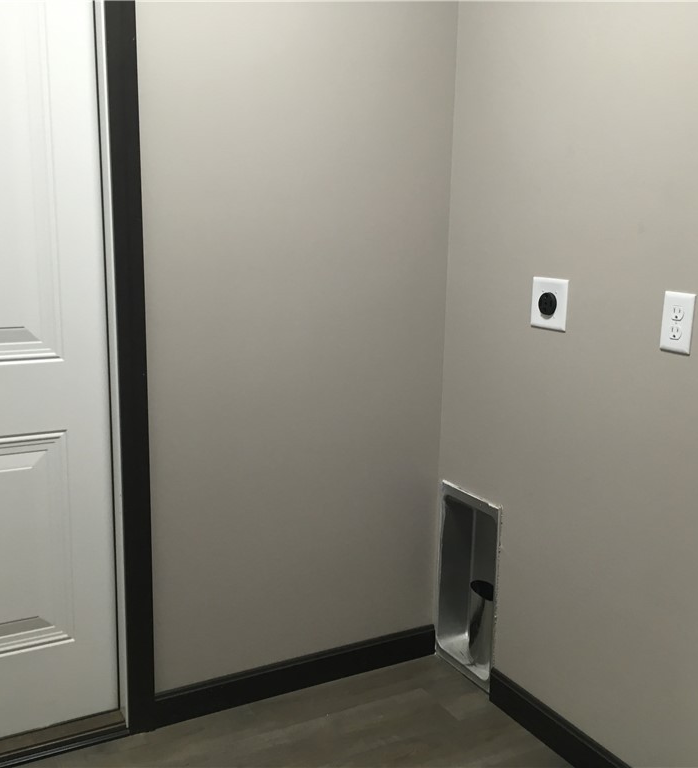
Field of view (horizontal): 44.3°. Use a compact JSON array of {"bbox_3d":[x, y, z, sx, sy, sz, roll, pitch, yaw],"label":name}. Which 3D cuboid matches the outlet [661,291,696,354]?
[{"bbox_3d":[0.624,-0.115,1.629,0.008,0.115,0.070,-5,12,-28],"label":"outlet"}]

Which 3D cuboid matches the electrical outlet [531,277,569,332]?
[{"bbox_3d":[0.451,-0.179,1.935,0.010,0.114,0.116,-5,12,-28],"label":"electrical outlet"}]

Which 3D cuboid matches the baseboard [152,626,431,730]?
[{"bbox_3d":[-0.113,0.762,2.270,0.814,0.090,0.014,-5,12,-28],"label":"baseboard"}]

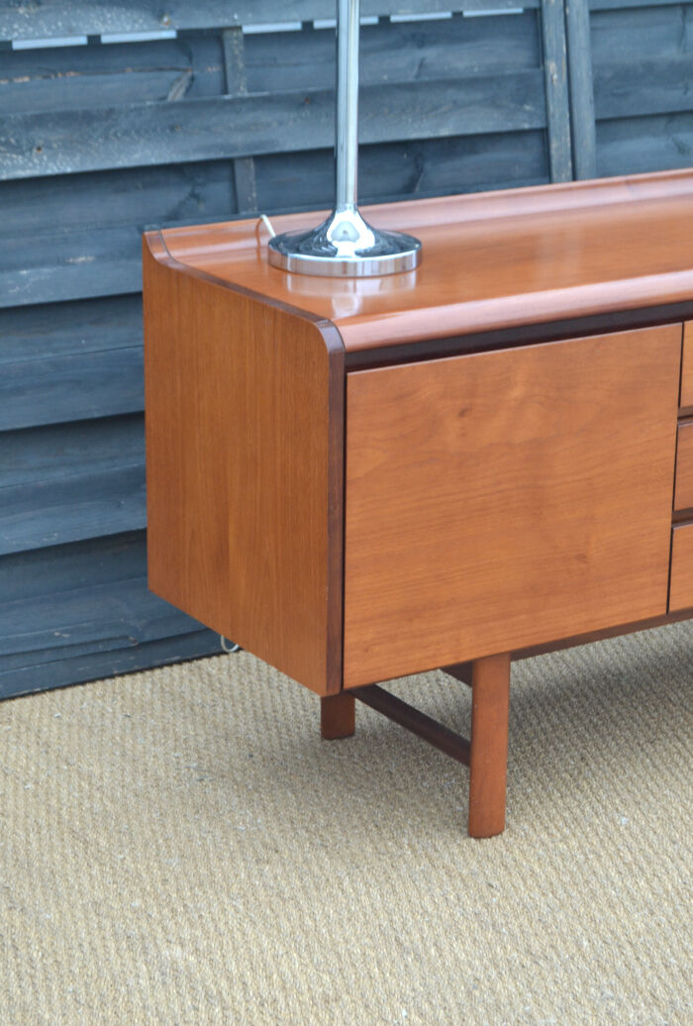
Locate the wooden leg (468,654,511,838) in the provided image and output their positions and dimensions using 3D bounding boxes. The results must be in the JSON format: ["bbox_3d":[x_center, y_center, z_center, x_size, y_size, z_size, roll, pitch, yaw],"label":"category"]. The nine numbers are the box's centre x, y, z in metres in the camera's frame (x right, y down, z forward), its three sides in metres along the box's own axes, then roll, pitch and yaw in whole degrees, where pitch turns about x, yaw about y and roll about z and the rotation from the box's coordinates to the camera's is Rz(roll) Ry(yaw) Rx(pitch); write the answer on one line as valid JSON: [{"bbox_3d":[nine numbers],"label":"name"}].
[{"bbox_3d":[0.189,0.301,3.126,0.051,0.266,0.031,-11,21,-31],"label":"wooden leg"}]

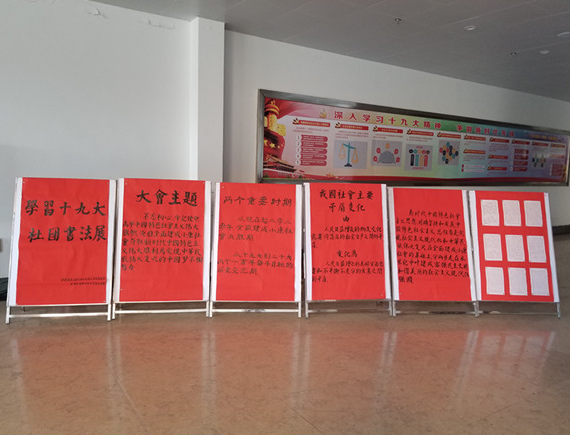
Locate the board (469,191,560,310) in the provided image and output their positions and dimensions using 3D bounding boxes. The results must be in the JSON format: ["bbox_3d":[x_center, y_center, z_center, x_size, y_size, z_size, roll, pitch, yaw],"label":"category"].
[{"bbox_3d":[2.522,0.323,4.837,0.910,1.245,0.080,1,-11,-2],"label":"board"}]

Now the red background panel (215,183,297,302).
[{"bbox_3d":[-0.280,0.239,4.439,0.785,1.200,0.030,1,-10,-3],"label":"red background panel"}]

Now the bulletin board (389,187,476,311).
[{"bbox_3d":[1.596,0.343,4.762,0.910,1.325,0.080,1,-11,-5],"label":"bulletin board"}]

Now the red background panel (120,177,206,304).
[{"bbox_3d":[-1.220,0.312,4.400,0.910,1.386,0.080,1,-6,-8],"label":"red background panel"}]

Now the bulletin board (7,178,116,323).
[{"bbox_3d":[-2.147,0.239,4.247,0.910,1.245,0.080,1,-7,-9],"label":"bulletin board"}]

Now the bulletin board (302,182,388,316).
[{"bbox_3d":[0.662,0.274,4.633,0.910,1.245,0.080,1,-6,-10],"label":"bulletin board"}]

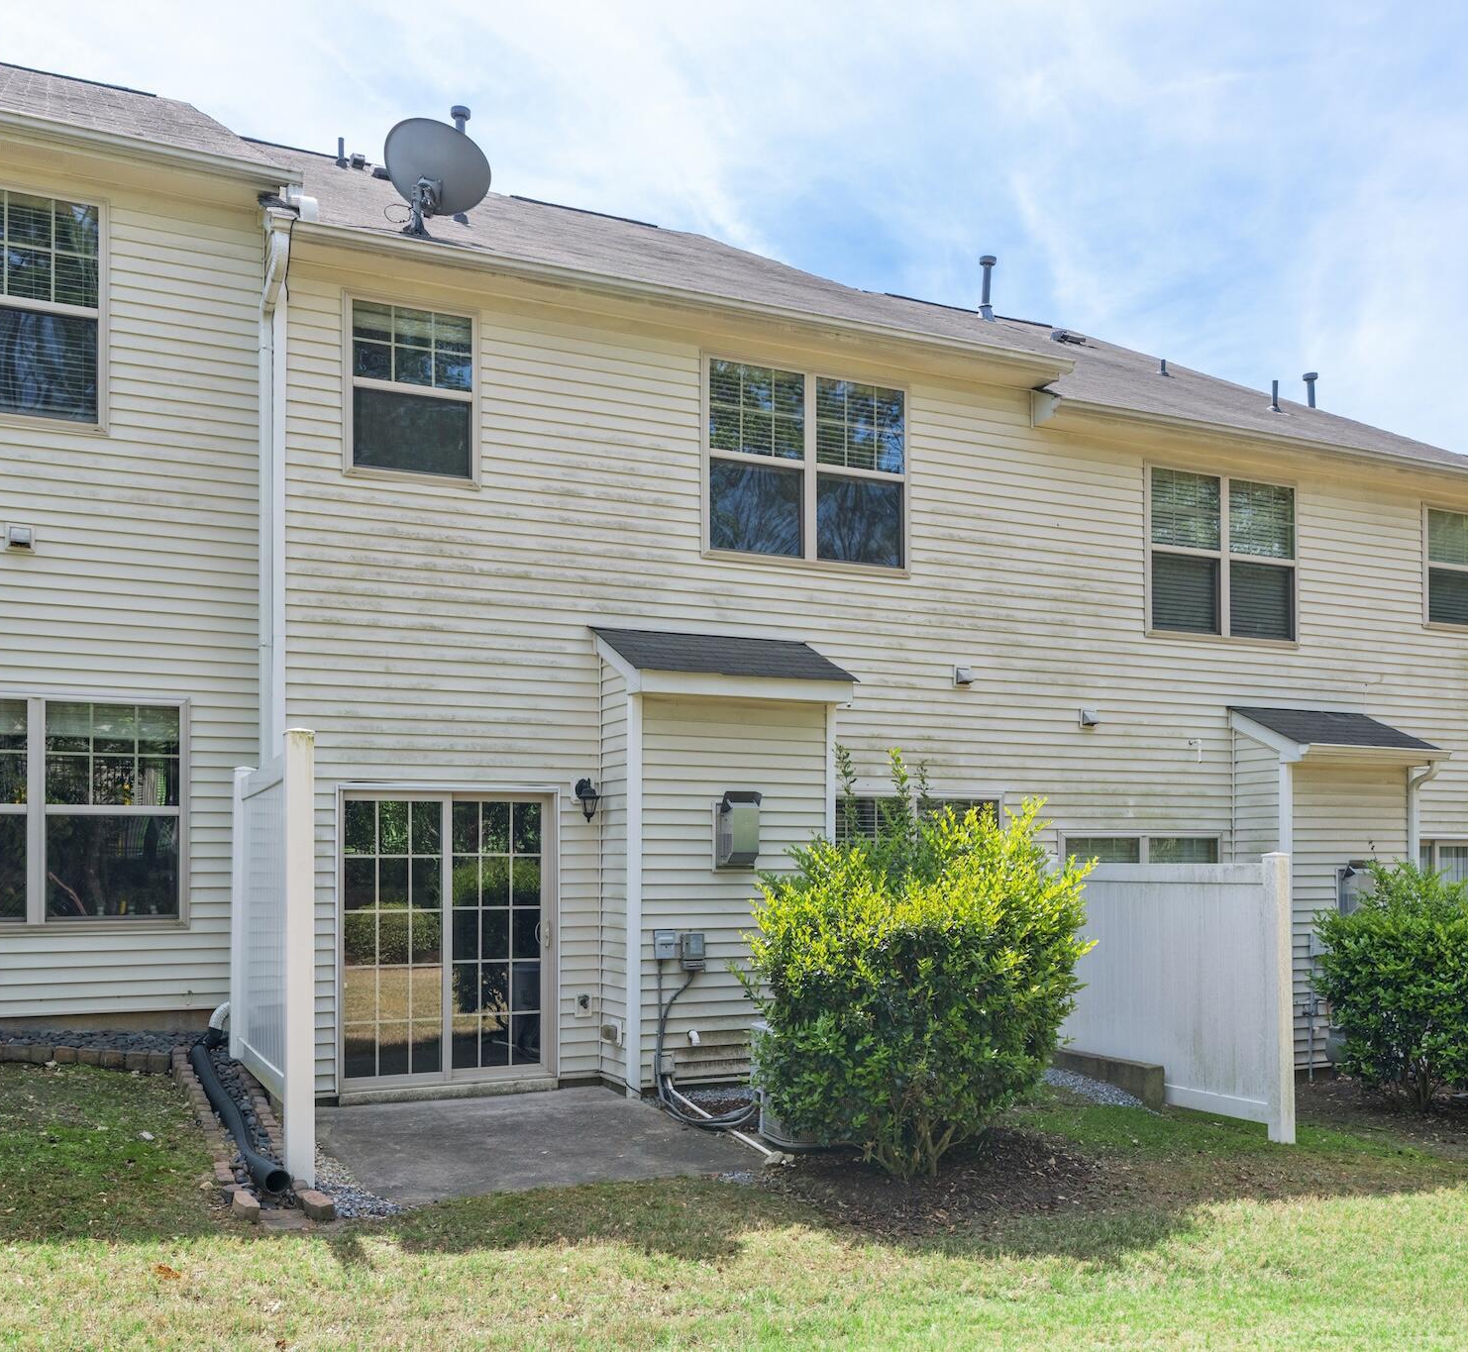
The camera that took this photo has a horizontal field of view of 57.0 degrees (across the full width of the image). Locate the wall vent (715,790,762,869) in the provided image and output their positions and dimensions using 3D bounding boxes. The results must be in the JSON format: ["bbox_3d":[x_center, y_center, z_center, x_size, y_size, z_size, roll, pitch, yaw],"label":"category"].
[{"bbox_3d":[0.050,1.055,9.267,0.240,0.520,0.240,1,-3,-25],"label":"wall vent"}]

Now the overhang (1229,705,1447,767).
[{"bbox_3d":[5.423,0.584,12.093,1.740,0.560,0.900,1,-3,-25],"label":"overhang"}]

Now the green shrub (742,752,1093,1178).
[{"bbox_3d":[1.017,1.603,7.450,1.800,2.200,1.650,0,-3,0],"label":"green shrub"}]

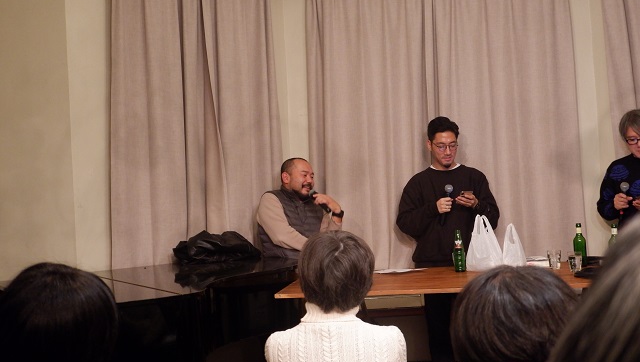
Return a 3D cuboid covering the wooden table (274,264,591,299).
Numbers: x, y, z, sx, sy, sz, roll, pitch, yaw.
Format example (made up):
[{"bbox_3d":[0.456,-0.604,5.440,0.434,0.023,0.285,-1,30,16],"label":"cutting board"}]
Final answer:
[{"bbox_3d":[0.770,0.887,3.984,1.900,0.750,0.740,-3,1,4],"label":"wooden table"}]

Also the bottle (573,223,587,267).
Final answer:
[{"bbox_3d":[1.447,0.353,4.183,0.073,0.245,0.073,-3,1,0],"label":"bottle"}]

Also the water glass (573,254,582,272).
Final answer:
[{"bbox_3d":[1.360,0.434,3.985,0.073,0.100,0.073,-3,1,0],"label":"water glass"}]

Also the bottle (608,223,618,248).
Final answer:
[{"bbox_3d":[1.595,0.356,4.034,0.073,0.245,0.073,-3,1,0],"label":"bottle"}]

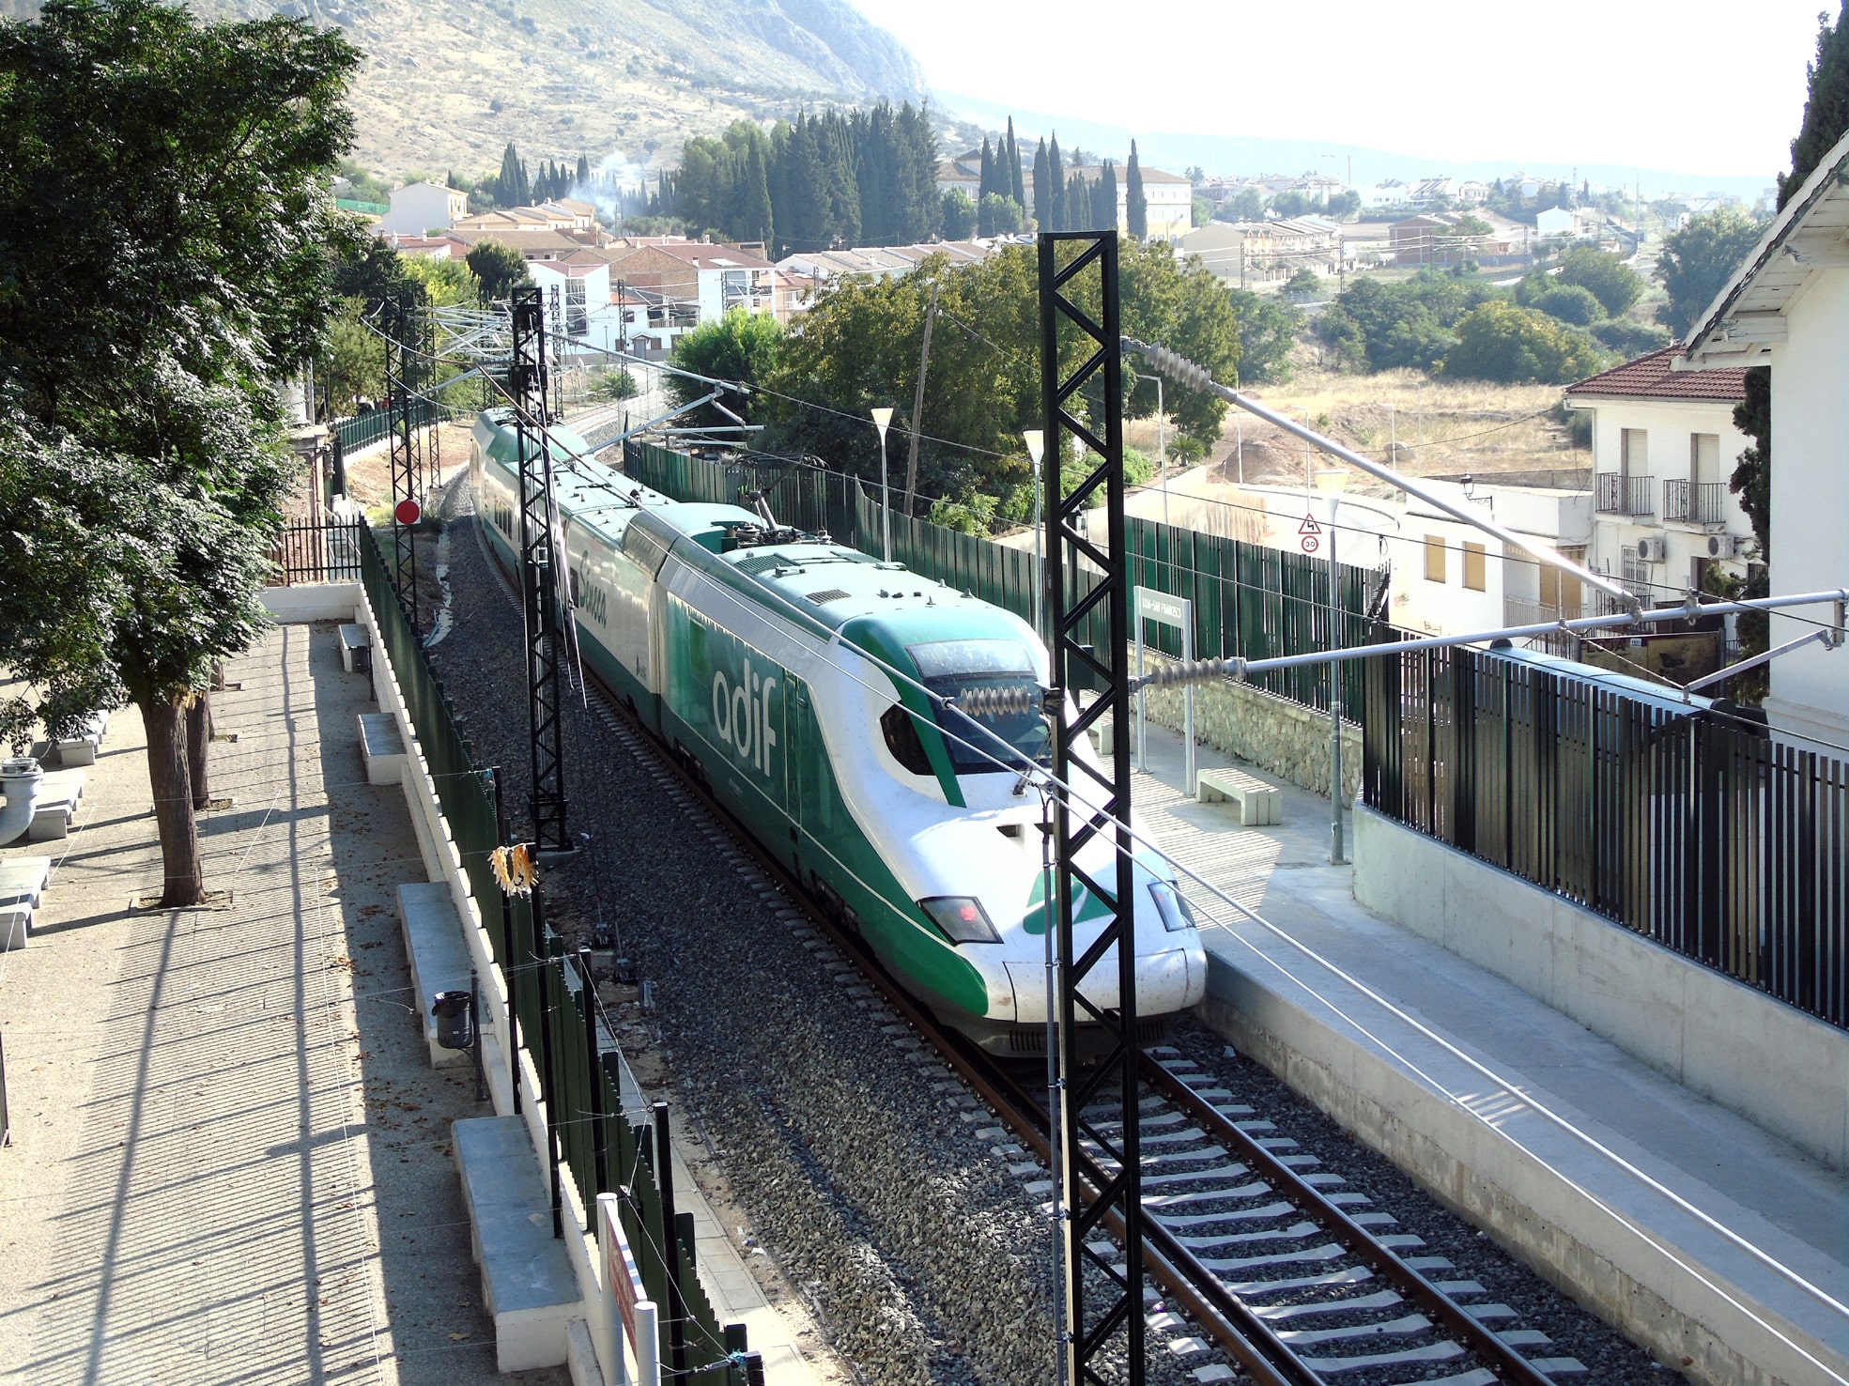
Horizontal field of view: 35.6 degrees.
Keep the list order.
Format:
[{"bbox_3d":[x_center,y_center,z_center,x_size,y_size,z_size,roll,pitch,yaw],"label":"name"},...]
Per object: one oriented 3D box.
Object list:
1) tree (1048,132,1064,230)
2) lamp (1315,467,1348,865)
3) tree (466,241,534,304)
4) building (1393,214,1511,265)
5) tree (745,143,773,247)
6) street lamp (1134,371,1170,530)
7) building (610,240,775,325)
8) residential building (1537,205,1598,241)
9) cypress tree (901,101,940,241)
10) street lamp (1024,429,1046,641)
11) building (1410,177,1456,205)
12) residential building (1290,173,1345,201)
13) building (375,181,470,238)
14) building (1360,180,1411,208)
[{"bbox_3d":[20.169,-77.521,440.000,2.500,16.100,2.500,-2,8,0],"label":"tree"},{"bbox_3d":[4.759,-0.286,33.375,0.410,4.580,0.410,-2,8,0],"label":"lamp"},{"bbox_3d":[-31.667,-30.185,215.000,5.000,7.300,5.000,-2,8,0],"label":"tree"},{"bbox_3d":[92.100,-79.500,506.000,14.500,9.000,15.500,2,8,28],"label":"building"},{"bbox_3d":[-22.900,-68.700,400.000,3.900,16.600,3.900,-2,7,0],"label":"tree"},{"bbox_3d":[7.252,-7.086,92.375,1.050,6.000,0.250,-1,7,5],"label":"street lamp"},{"bbox_3d":[-24.800,-41.600,308.000,11.500,10.800,13.500,-9,10,-44],"label":"building"},{"bbox_3d":[138.600,-101.200,624.000,11.000,7.800,9.500,-8,9,-40],"label":"residential building"},{"bbox_3d":[-0.488,-70.079,390.000,5.100,19.700,5.100,-2,8,0],"label":"cypress tree"},{"bbox_3d":[1.820,-1.710,45.000,0.420,4.750,0.420,-2,7,0],"label":"street lamp"},{"bbox_3d":[141.275,-139.146,800.000,10.000,8.000,9.500,6,11,43],"label":"building"},{"bbox_3d":[106.000,-136.300,780.000,14.000,9.000,12.000,-1,7,8],"label":"residential building"},{"bbox_3d":[-75.700,-72.900,435.000,11.000,8.200,10.000,0,7,14],"label":"building"},{"bbox_3d":[128.050,-138.345,800.000,11.500,8.000,10.000,4,10,35],"label":"building"}]

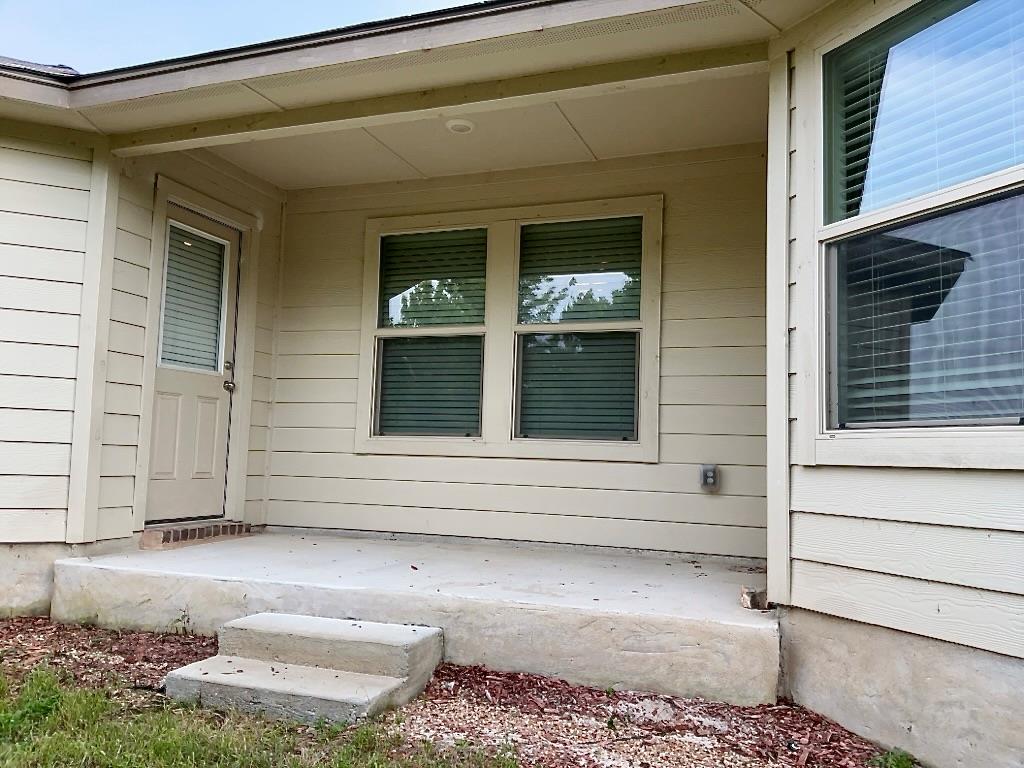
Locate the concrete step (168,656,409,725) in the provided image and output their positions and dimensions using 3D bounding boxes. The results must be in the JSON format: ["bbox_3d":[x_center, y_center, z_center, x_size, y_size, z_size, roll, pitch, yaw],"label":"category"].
[{"bbox_3d":[-0.890,1.208,3.148,0.914,0.105,0.300,0,-5,20],"label":"concrete step"}]

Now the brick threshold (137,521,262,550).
[{"bbox_3d":[-1.982,0.967,5.121,0.190,0.105,0.880,0,-5,20],"label":"brick threshold"}]

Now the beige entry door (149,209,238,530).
[{"bbox_3d":[-2.124,-0.122,5.277,0.050,2.015,0.800,0,-5,20],"label":"beige entry door"}]

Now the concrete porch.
[{"bbox_3d":[-0.414,1.139,4.370,3.630,0.300,1.700,0,-5,20],"label":"concrete porch"}]

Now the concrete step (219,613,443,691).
[{"bbox_3d":[-0.785,1.141,3.435,0.915,0.175,0.303,0,-5,20],"label":"concrete step"}]

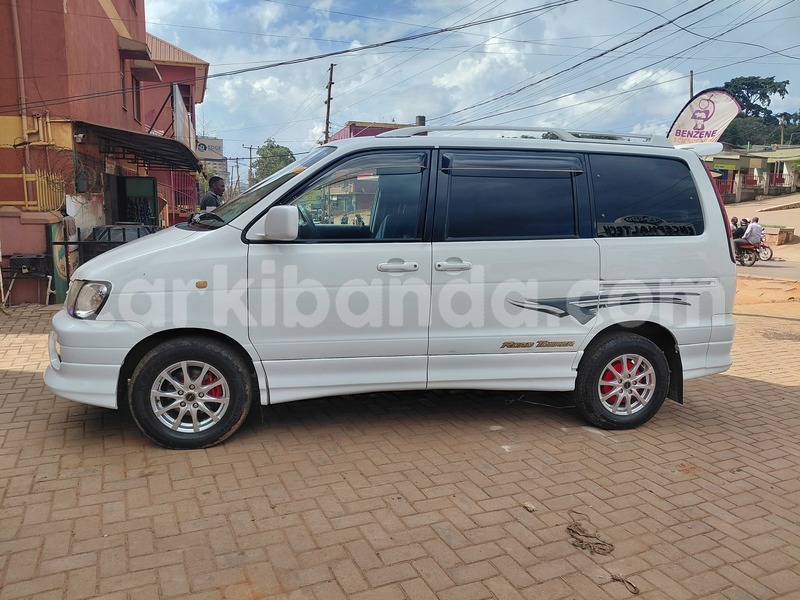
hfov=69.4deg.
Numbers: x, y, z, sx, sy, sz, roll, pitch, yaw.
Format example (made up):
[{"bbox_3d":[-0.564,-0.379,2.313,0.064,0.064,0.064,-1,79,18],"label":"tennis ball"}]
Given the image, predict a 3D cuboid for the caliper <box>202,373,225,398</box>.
[{"bbox_3d":[-1.086,0.498,3.365,0.131,0.169,0.090,0,7,-11],"label":"caliper"}]

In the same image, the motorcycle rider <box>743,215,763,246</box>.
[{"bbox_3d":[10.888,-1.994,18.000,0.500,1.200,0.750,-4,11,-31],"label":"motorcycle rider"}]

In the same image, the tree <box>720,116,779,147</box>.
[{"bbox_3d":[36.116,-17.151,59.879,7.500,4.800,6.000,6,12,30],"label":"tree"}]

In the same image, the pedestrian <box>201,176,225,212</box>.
[{"bbox_3d":[-2.293,-0.678,7.137,0.360,1.660,0.460,0,10,-12],"label":"pedestrian"}]

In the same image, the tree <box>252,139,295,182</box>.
[{"bbox_3d":[-12.819,-12.364,58.611,4.500,7.400,4.500,2,10,0],"label":"tree"}]

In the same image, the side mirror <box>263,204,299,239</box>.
[{"bbox_3d":[-0.618,-0.406,3.027,0.165,0.190,0.200,0,10,-12],"label":"side mirror"}]

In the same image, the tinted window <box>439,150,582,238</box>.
[{"bbox_3d":[0.697,-0.634,3.538,0.886,0.536,0.060,0,-1,-11],"label":"tinted window"}]

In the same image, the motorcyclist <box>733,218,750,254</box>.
[{"bbox_3d":[11.821,-2.198,20.000,0.700,1.260,0.520,6,8,36],"label":"motorcyclist"}]

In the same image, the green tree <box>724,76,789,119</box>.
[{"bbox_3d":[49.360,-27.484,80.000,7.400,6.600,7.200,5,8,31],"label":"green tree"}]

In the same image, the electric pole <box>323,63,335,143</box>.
[{"bbox_3d":[-4.350,-9.066,33.741,0.400,9.000,0.300,9,10,17],"label":"electric pole"}]

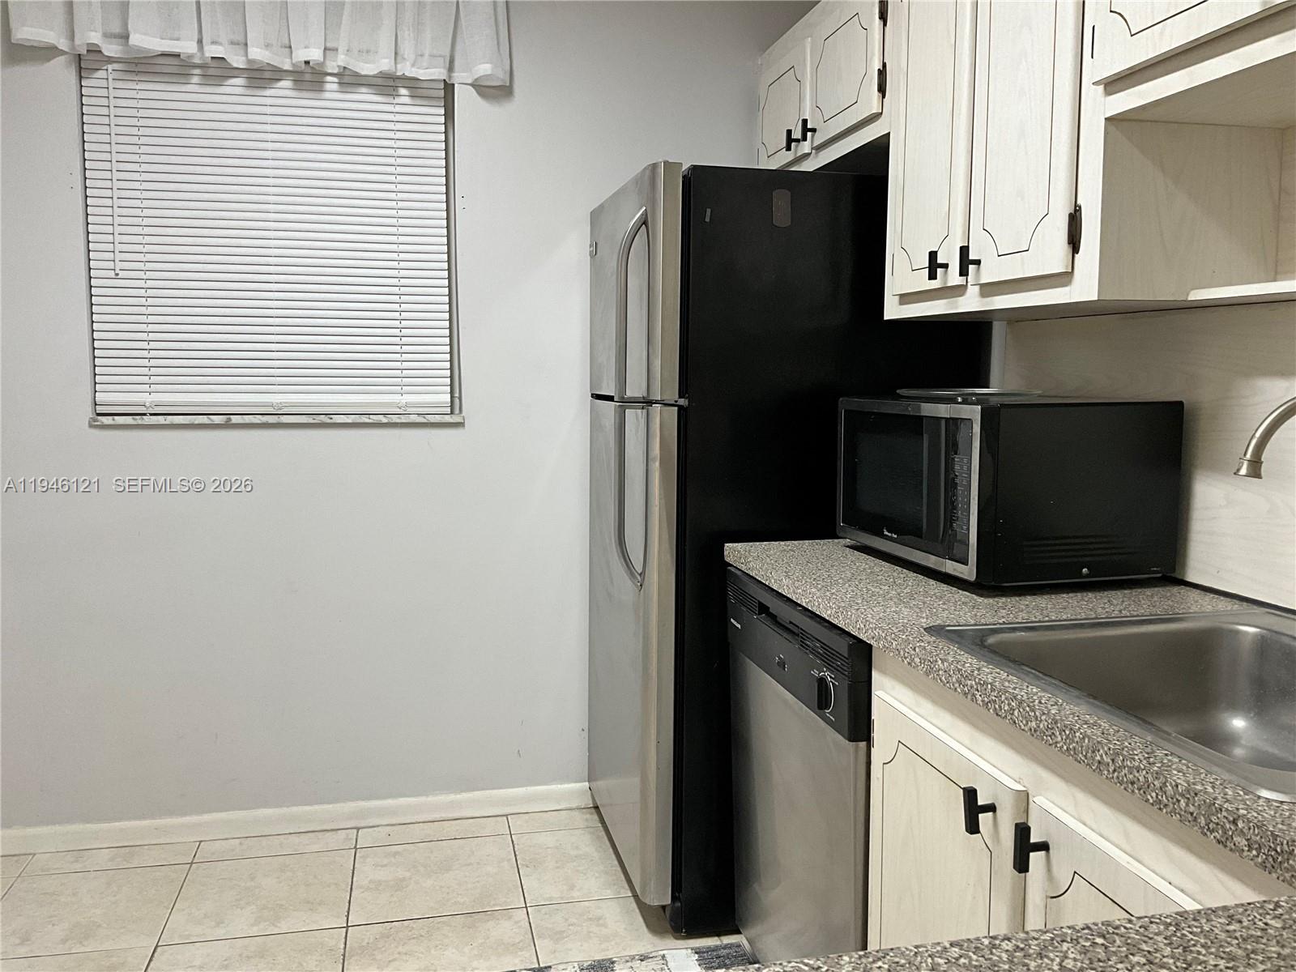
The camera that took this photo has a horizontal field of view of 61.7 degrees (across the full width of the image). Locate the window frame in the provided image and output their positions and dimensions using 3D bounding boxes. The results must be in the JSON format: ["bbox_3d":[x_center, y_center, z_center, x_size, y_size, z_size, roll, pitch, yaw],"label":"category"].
[{"bbox_3d":[-0.964,-0.645,2.801,0.886,0.922,0.040,-1,6,-13],"label":"window frame"}]

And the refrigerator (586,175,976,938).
[{"bbox_3d":[0.272,0.122,2.751,0.823,1.678,0.732,-1,6,-13],"label":"refrigerator"}]

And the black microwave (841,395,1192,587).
[{"bbox_3d":[0.647,-0.010,2.032,0.388,0.302,0.516,-1,6,-15],"label":"black microwave"}]

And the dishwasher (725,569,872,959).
[{"bbox_3d":[0.525,0.617,2.030,0.610,0.843,0.612,-1,6,-13],"label":"dishwasher"}]

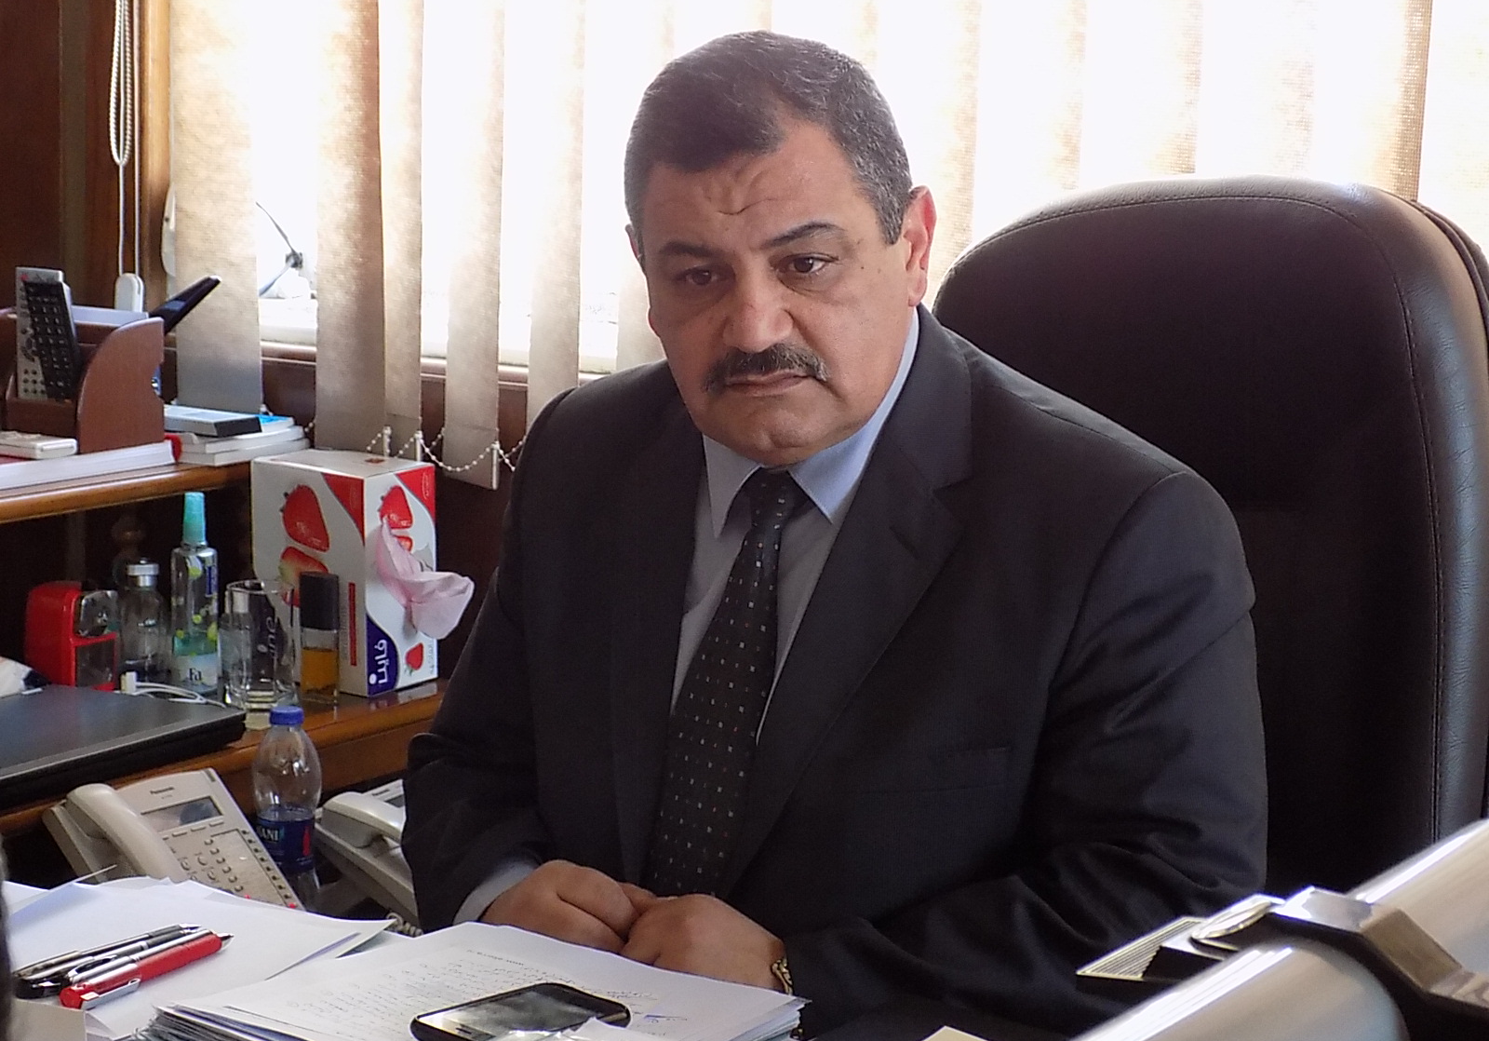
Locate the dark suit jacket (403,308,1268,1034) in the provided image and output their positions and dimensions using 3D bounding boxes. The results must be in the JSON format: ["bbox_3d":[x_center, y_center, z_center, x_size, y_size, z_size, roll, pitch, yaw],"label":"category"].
[{"bbox_3d":[0.045,0.178,1.645,0.530,0.600,0.410,7,12,26],"label":"dark suit jacket"}]

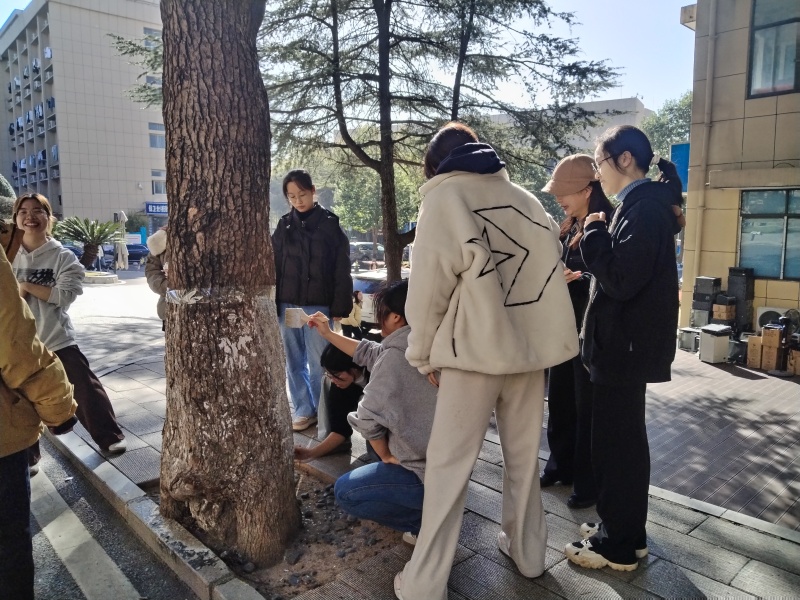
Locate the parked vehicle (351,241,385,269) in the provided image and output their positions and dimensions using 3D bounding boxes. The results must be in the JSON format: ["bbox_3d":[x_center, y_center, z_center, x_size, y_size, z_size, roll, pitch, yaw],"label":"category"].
[{"bbox_3d":[-1.799,-3.636,46.000,4.600,1.650,1.850,-4,8,-30],"label":"parked vehicle"}]

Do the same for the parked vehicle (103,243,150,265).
[{"bbox_3d":[-18.593,-3.070,41.000,4.600,1.500,1.800,-7,10,-43],"label":"parked vehicle"}]

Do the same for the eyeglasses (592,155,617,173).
[{"bbox_3d":[0.770,-0.510,2.230,0.140,0.045,0.140,-21,2,14],"label":"eyeglasses"}]

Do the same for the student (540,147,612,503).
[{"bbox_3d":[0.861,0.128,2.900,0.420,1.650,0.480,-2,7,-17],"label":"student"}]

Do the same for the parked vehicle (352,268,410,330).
[{"bbox_3d":[0.951,-0.060,15.121,1.780,1.520,4.300,6,10,43],"label":"parked vehicle"}]

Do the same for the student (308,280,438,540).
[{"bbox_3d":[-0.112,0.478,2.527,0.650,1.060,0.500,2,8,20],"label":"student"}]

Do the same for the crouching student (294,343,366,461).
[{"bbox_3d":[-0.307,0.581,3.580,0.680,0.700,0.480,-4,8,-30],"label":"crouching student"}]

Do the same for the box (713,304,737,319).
[{"bbox_3d":[4.968,0.176,9.200,0.300,0.215,0.240,-5,8,-34],"label":"box"}]

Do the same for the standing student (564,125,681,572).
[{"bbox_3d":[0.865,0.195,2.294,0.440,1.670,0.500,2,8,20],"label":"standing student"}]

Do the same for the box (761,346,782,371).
[{"bbox_3d":[5.014,0.795,8.100,0.240,0.320,0.270,5,8,37],"label":"box"}]

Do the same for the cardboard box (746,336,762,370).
[{"bbox_3d":[5.745,0.815,9.623,0.330,0.520,0.205,-7,10,-43],"label":"cardboard box"}]

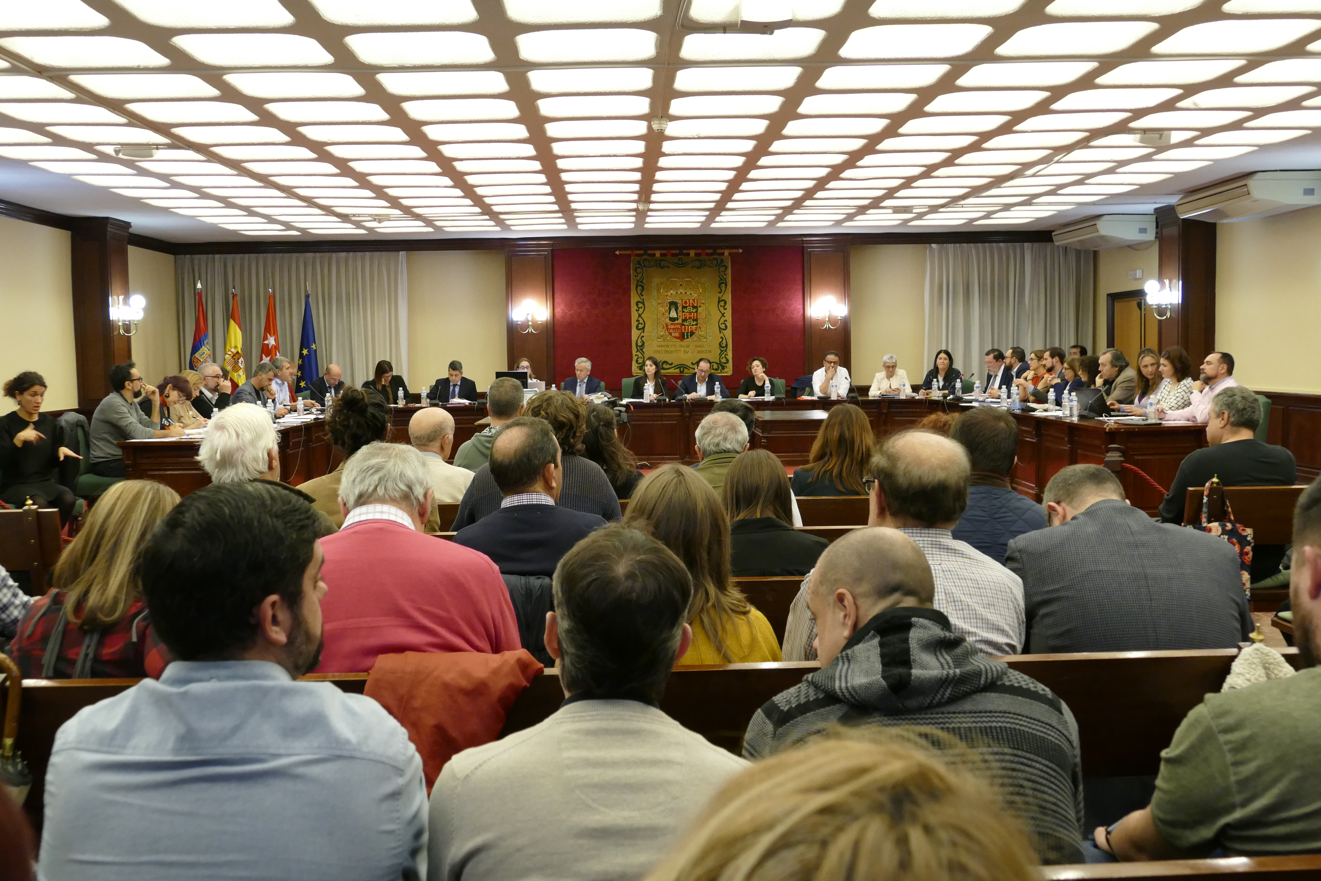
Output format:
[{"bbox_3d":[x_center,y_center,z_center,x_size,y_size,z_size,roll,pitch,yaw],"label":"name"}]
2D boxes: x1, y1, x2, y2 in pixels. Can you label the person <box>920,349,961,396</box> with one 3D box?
[{"bbox_3d":[3.275,-0.435,15.366,0.500,1.253,0.780,-1,4,7],"label":"person"}]

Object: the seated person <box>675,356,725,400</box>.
[{"bbox_3d":[0.457,-0.289,14.835,0.560,1.270,0.780,-1,4,-2],"label":"seated person"}]

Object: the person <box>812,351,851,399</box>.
[{"bbox_3d":[2.073,-0.437,15.980,0.500,1.296,0.750,-1,4,-2],"label":"person"}]

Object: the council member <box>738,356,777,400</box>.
[{"bbox_3d":[1.076,-0.302,14.853,0.480,1.270,0.750,-1,4,-2],"label":"council member"}]

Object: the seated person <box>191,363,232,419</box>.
[{"bbox_3d":[-4.056,-0.061,12.154,0.750,1.302,0.500,-1,4,5],"label":"seated person"}]

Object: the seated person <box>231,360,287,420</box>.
[{"bbox_3d":[-3.821,-0.067,12.462,0.780,1.310,0.500,-1,4,-2],"label":"seated person"}]

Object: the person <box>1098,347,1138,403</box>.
[{"bbox_3d":[3.959,-0.169,11.745,0.780,1.272,0.520,-1,4,-4],"label":"person"}]

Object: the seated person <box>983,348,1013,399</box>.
[{"bbox_3d":[3.768,-0.392,14.632,0.760,1.248,0.500,-5,5,-43],"label":"seated person"}]

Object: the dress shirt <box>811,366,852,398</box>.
[{"bbox_3d":[2.009,-0.563,15.418,0.480,0.609,0.420,-1,4,0],"label":"dress shirt"}]

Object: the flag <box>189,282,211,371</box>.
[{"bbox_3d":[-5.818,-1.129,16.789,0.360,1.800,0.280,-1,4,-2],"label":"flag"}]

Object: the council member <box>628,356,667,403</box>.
[{"bbox_3d":[-0.114,-0.282,14.818,0.480,1.280,0.750,-1,4,-2],"label":"council member"}]

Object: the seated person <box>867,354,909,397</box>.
[{"bbox_3d":[2.673,-0.398,15.349,0.490,1.205,0.780,-1,4,1],"label":"seated person"}]

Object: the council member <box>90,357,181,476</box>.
[{"bbox_3d":[-3.951,0.067,10.060,0.820,1.330,0.500,-1,4,0],"label":"council member"}]

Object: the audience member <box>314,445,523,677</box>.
[{"bbox_3d":[-0.558,0.586,2.890,0.550,1.180,0.820,-1,4,0],"label":"audience member"}]

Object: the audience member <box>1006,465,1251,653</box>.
[{"bbox_3d":[1.025,0.591,3.050,0.550,1.090,0.820,-1,4,-6],"label":"audience member"}]

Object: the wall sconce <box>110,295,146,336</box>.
[{"bbox_3d":[-5.468,-1.290,13.579,0.270,0.430,0.400,-1,4,-2],"label":"wall sconce"}]

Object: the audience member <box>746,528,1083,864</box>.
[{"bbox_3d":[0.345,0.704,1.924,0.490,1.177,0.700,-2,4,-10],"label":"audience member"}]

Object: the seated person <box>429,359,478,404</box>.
[{"bbox_3d":[-2.350,-0.307,15.198,0.530,1.238,0.800,-1,4,-5],"label":"seated person"}]

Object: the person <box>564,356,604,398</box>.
[{"bbox_3d":[-0.857,-0.271,14.796,0.500,1.290,0.750,-1,4,-2],"label":"person"}]

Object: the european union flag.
[{"bbox_3d":[-4.244,-1.082,15.888,0.300,1.380,0.220,-1,4,-2],"label":"european union flag"}]

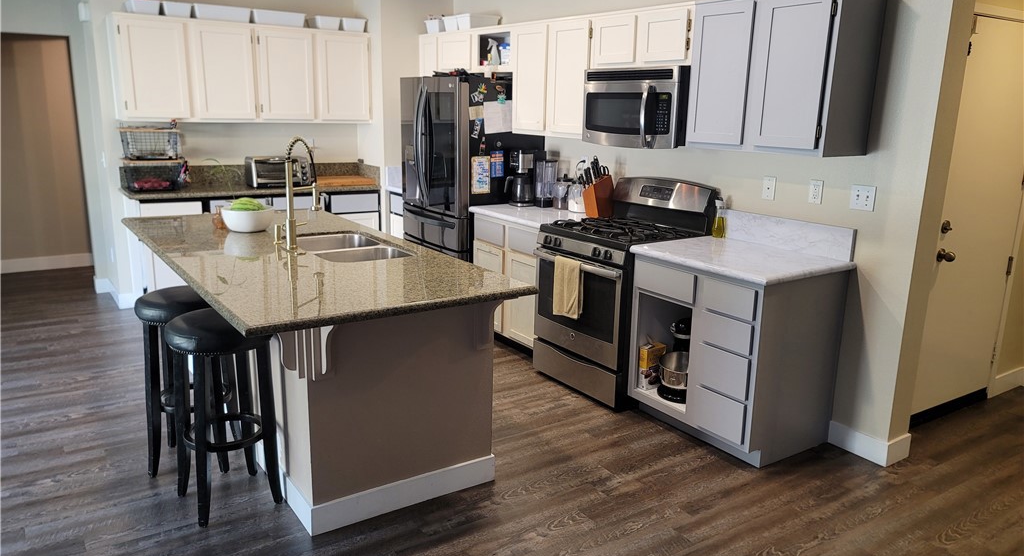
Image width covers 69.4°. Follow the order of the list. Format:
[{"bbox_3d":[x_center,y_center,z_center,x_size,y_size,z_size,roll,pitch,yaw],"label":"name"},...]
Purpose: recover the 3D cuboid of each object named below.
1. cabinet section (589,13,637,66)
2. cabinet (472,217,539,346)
[{"bbox_3d":[0.712,-1.381,4.336,0.346,0.307,0.402,-7,16,-34],"label":"cabinet section"},{"bbox_3d":[0.206,0.029,4.917,0.623,0.862,0.752,-7,16,-34],"label":"cabinet"}]

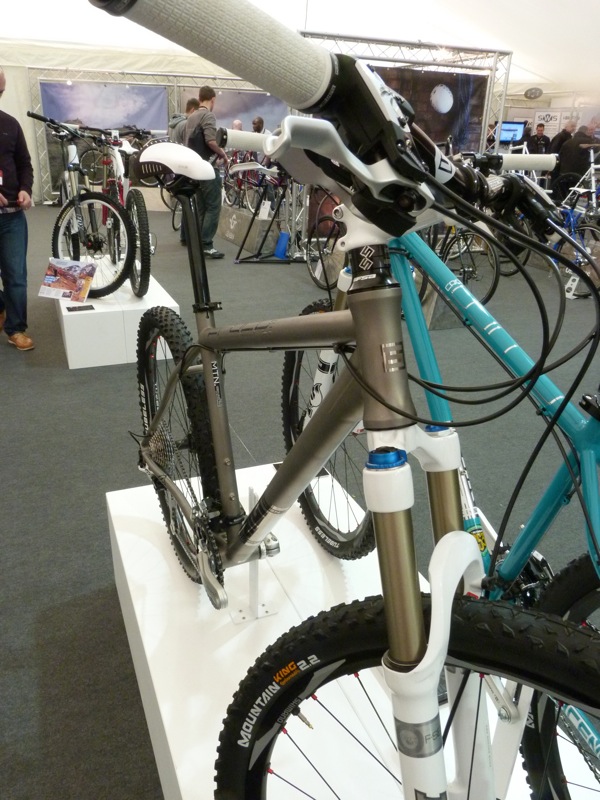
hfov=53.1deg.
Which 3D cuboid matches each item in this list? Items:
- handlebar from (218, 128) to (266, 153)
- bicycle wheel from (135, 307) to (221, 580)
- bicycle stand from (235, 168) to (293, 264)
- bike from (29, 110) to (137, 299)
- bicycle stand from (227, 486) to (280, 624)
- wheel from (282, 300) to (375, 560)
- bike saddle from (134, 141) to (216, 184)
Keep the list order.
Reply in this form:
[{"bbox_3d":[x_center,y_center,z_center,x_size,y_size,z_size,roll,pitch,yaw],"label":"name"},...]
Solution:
[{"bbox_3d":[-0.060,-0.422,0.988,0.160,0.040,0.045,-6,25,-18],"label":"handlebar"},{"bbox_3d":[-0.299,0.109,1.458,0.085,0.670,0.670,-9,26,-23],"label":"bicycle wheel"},{"bbox_3d":[-0.347,-2.100,6.823,0.680,1.000,0.550,2,24,0],"label":"bicycle stand"},{"bbox_3d":[-1.592,-1.419,4.265,0.580,1.070,1.660,-9,26,-23],"label":"bike"},{"bbox_3d":[-0.101,0.338,1.340,0.110,0.360,0.080,-8,26,-22],"label":"bicycle stand"},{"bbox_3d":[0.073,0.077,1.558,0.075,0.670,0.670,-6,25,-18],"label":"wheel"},{"bbox_3d":[-0.204,-0.410,1.060,0.140,0.080,0.275,-10,30,-25],"label":"bike saddle"}]

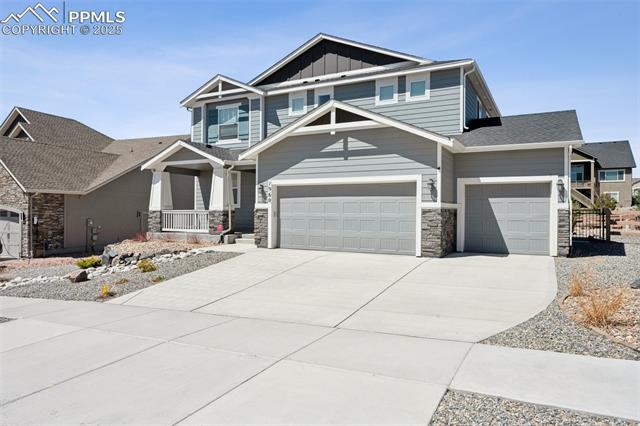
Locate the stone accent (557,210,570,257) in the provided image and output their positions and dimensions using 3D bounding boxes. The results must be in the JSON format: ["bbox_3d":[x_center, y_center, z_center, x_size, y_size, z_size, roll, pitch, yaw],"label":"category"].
[{"bbox_3d":[6.652,0.557,11.623,0.290,1.310,0.280,1,0,29],"label":"stone accent"}]

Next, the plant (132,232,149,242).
[{"bbox_3d":[-7.662,1.046,18.200,0.560,0.420,0.560,1,0,29],"label":"plant"}]

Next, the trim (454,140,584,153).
[{"bbox_3d":[5.393,-1.766,11.539,2.970,0.160,0.180,1,0,29],"label":"trim"}]

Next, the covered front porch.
[{"bbox_3d":[-4.485,-0.927,17.891,6.350,4.040,2.200,1,0,29],"label":"covered front porch"}]

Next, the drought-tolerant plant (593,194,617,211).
[{"bbox_3d":[18.682,-0.689,28.000,1.500,1.100,1.500,1,0,29],"label":"drought-tolerant plant"}]

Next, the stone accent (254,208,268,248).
[{"bbox_3d":[-1.916,0.520,14.362,0.580,1.310,0.300,1,0,29],"label":"stone accent"}]

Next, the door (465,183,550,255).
[{"bbox_3d":[5.473,0.170,12.513,2.340,2.100,0.120,1,0,29],"label":"door"}]

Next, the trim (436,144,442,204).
[{"bbox_3d":[3.214,-1.045,11.474,0.130,1.590,0.120,1,0,29],"label":"trim"}]

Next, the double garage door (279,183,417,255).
[{"bbox_3d":[0.700,0.151,13.250,4.870,2.090,0.120,1,0,29],"label":"double garage door"}]

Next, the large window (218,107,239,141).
[{"bbox_3d":[-4.130,-4.021,19.240,1.240,1.460,0.110,1,0,29],"label":"large window"}]

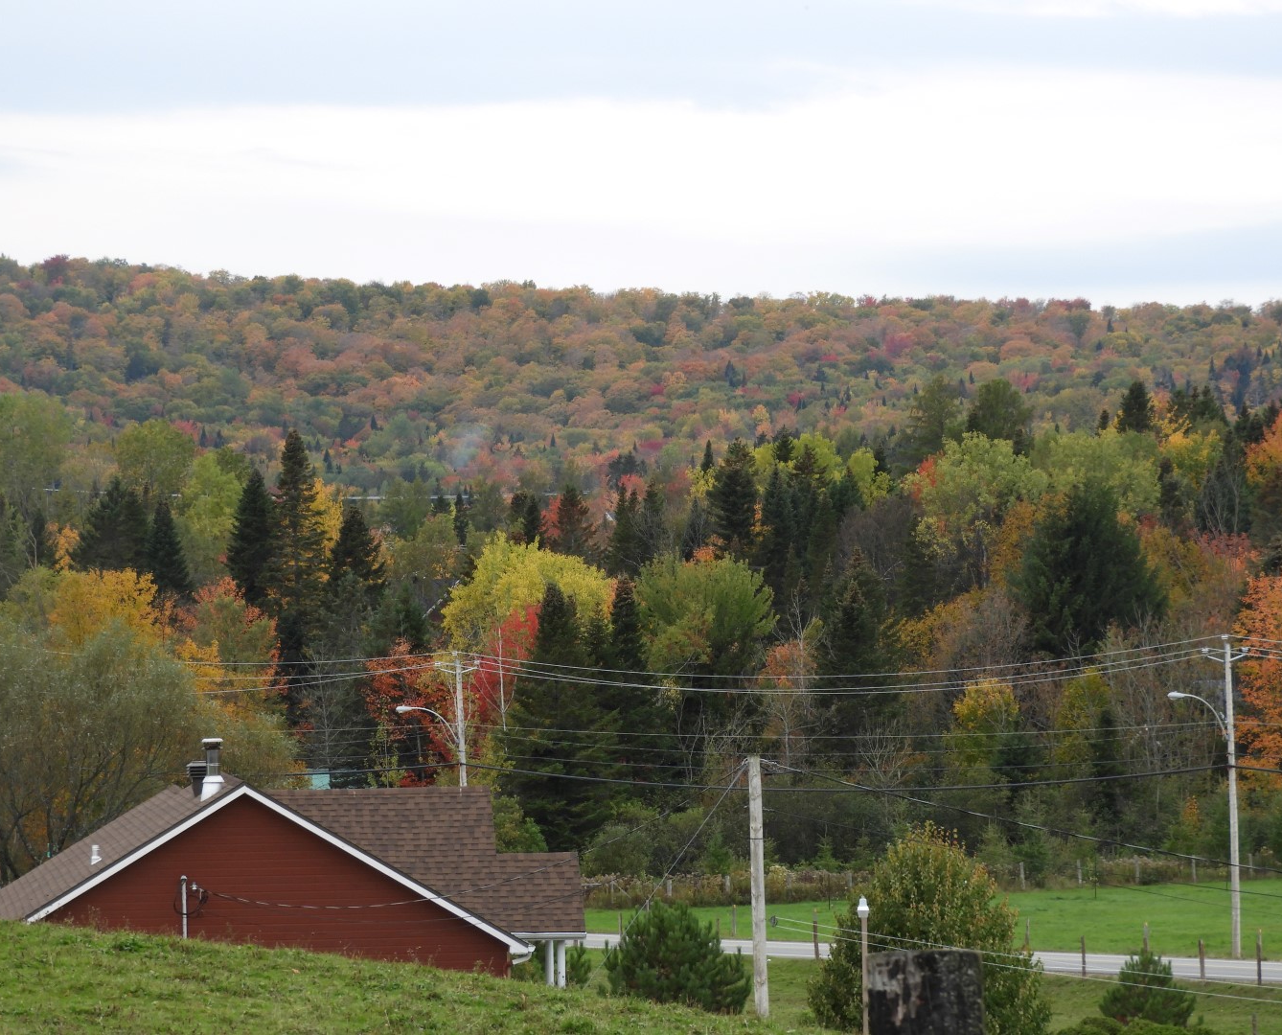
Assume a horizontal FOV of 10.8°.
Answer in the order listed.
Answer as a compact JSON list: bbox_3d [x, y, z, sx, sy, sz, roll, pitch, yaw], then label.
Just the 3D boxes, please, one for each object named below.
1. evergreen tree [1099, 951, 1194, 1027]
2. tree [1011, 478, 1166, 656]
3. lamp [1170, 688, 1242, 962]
[{"bbox_3d":[10.974,10.275,146.987,2.120,1.818,2.120,-1,-1,0],"label":"evergreen tree"},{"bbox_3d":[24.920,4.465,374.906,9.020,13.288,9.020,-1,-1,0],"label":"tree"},{"bbox_3d":[17.846,9.583,214.000,2.600,8.800,0.450,0,-1,-42],"label":"lamp"}]

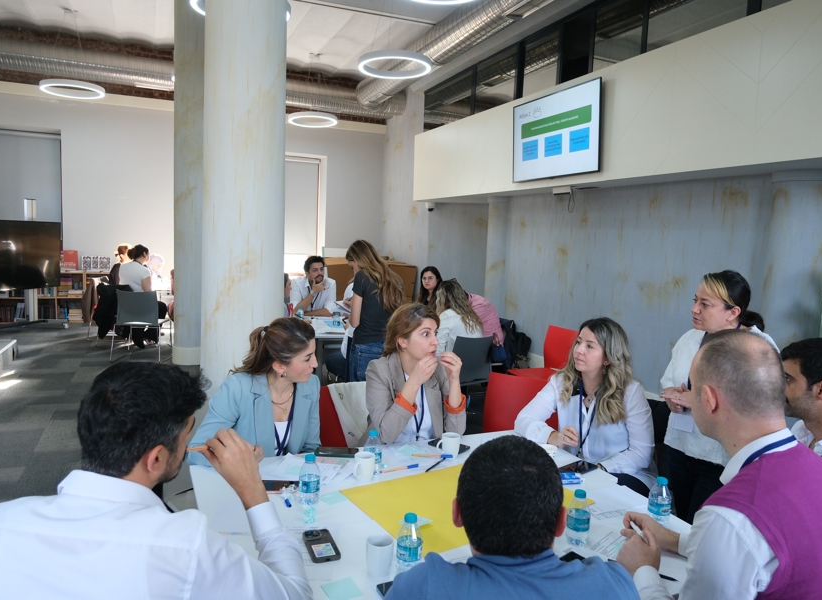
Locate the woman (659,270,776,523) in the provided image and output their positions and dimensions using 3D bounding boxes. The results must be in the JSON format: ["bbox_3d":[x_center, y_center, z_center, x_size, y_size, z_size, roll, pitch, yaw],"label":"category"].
[{"bbox_3d":[1.230,0.616,2.420,0.380,1.490,0.460,-2,6,-30],"label":"woman"}]

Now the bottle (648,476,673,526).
[{"bbox_3d":[0.739,0.594,1.777,0.060,0.143,0.060,2,6,0],"label":"bottle"}]

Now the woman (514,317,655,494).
[{"bbox_3d":[0.730,0.709,2.410,0.550,1.270,0.700,6,7,37],"label":"woman"}]

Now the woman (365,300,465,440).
[{"bbox_3d":[0.090,0.666,2.460,0.500,1.270,0.750,0,7,-21],"label":"woman"}]

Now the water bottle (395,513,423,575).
[{"bbox_3d":[-0.002,0.627,1.538,0.066,0.153,0.066,2,6,1],"label":"water bottle"}]

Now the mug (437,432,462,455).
[{"bbox_3d":[0.147,0.564,2.329,0.095,0.093,0.072,1,5,-6],"label":"mug"}]

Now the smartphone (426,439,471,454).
[{"bbox_3d":[0.157,0.594,2.458,0.080,0.009,0.158,-4,7,-44],"label":"smartphone"}]

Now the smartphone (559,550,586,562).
[{"bbox_3d":[0.463,0.687,1.554,0.073,0.009,0.150,-3,7,-40],"label":"smartphone"}]

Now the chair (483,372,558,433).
[{"bbox_3d":[0.535,0.857,3.100,0.480,0.800,0.520,6,7,28],"label":"chair"}]

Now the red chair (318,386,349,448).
[{"bbox_3d":[-0.208,0.876,2.987,0.490,0.820,0.530,-1,7,-26],"label":"red chair"}]

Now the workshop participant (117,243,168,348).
[{"bbox_3d":[-3.321,-0.043,7.450,0.460,1.280,0.630,5,6,30],"label":"workshop participant"}]

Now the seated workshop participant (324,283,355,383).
[{"bbox_3d":[-0.500,0.396,4.800,0.750,1.270,0.480,3,6,3],"label":"seated workshop participant"}]

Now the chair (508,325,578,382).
[{"bbox_3d":[1.180,0.669,5.100,0.520,0.800,0.480,-2,8,-37],"label":"chair"}]

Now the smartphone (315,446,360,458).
[{"bbox_3d":[-0.289,0.600,2.365,0.163,0.011,0.079,3,6,3],"label":"smartphone"}]

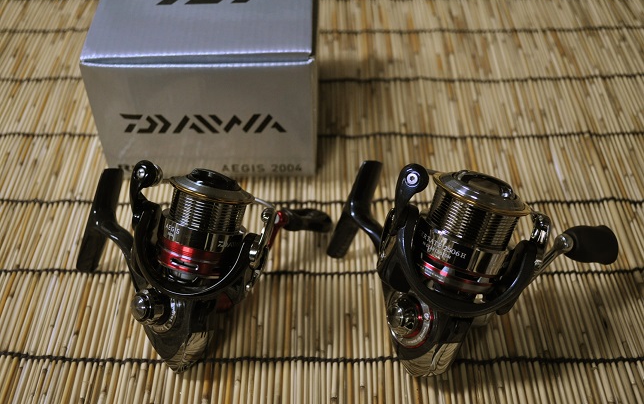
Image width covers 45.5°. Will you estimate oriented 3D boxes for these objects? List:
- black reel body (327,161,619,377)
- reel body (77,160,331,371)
[{"bbox_3d":[0.079,0.028,0.405,0.138,0.111,0.114,0,28,-43],"label":"black reel body"},{"bbox_3d":[-0.065,0.027,0.412,0.106,0.106,0.124,24,15,29],"label":"reel body"}]

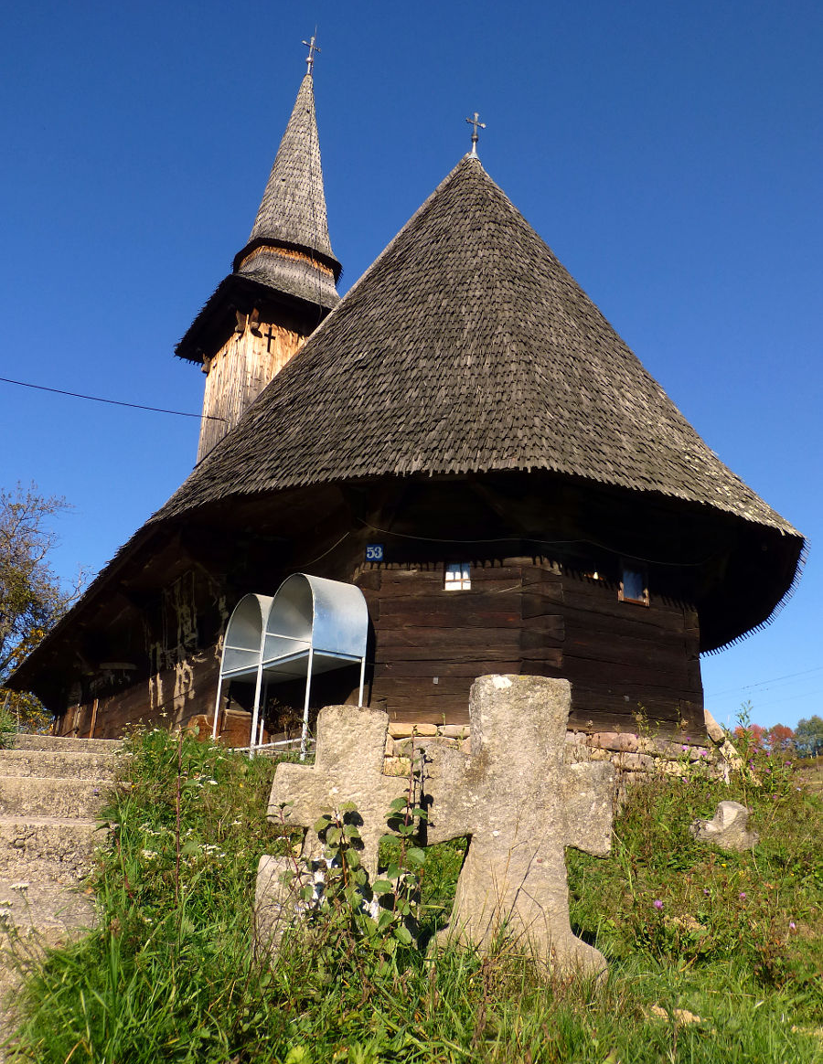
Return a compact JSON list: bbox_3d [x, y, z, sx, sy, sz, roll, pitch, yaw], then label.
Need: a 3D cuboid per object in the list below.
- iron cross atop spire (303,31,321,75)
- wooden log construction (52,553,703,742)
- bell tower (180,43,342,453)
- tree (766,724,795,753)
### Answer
[{"bbox_3d":[-2.633,-12.532,24.888,0.580,1.570,0.100,12,-21,-26],"label":"iron cross atop spire"},{"bbox_3d":[-1.407,3.029,15.938,4.920,2.100,15.000,12,-21,-26],"label":"wooden log construction"},{"bbox_3d":[-2.838,-7.271,23.085,3.900,11.700,3.900,12,-21,-26],"label":"bell tower"},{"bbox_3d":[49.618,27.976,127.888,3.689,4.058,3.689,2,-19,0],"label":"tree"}]

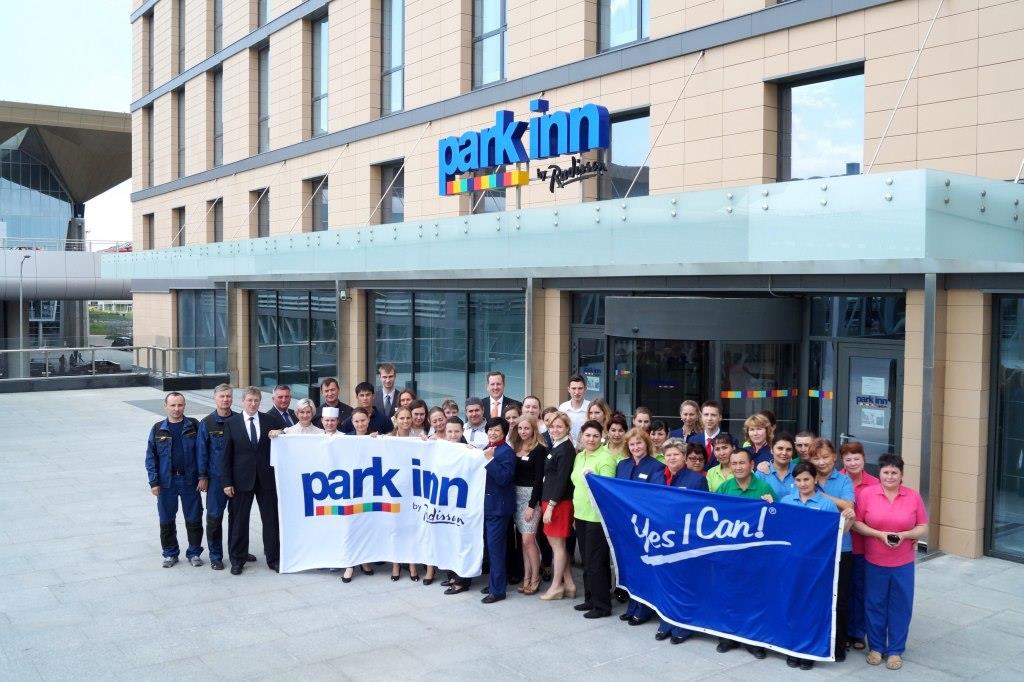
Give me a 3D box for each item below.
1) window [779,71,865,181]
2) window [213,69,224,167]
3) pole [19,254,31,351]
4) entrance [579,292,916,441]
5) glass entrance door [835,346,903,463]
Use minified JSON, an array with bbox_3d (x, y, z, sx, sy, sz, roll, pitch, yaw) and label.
[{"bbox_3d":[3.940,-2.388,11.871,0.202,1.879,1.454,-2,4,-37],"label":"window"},{"bbox_3d":[-8.835,-6.797,28.694,0.202,2.949,1.515,-2,4,-37],"label":"window"},{"bbox_3d":[-32.687,-0.609,63.166,0.750,10.270,0.250,0,3,0],"label":"pole"},{"bbox_3d":[2.327,0.778,12.966,1.566,2.828,6.111,-2,4,-37],"label":"entrance"},{"bbox_3d":[4.355,1.192,11.385,0.111,2.202,0.949,-2,4,-37],"label":"glass entrance door"}]

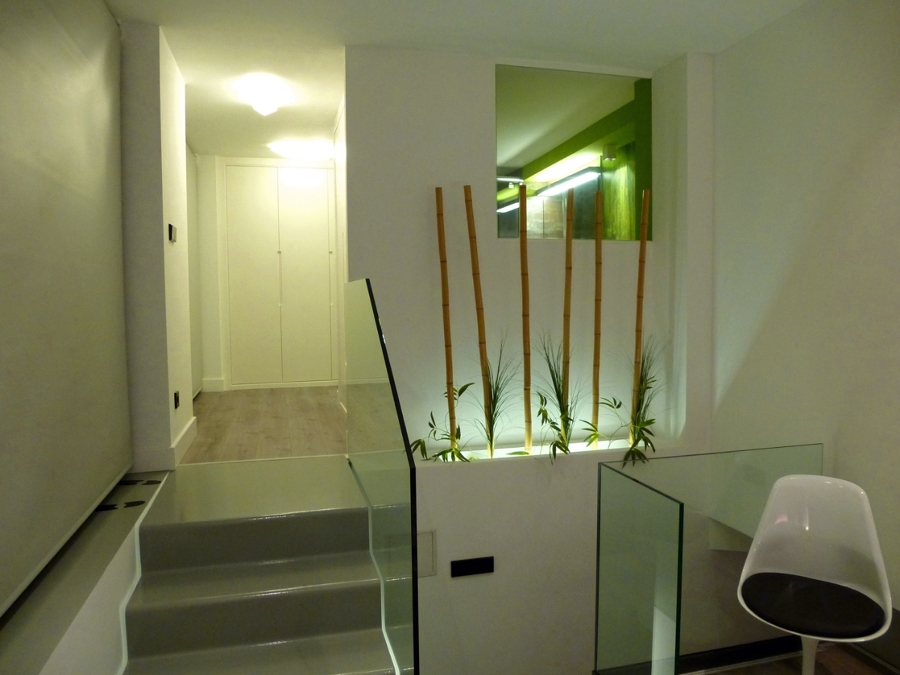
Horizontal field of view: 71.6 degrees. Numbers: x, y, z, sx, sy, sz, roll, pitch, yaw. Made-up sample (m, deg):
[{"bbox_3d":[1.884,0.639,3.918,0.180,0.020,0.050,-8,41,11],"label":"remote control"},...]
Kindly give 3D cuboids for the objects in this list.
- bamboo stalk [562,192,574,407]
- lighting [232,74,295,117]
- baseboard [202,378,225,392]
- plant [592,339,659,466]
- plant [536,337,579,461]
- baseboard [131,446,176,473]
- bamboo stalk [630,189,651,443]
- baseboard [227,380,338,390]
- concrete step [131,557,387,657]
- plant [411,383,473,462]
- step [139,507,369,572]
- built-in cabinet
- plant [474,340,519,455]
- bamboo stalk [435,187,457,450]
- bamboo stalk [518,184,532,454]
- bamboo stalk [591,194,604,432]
[{"bbox_3d":[0.685,-0.096,3.582,0.034,1.515,0.034,1,1,-15],"label":"bamboo stalk"},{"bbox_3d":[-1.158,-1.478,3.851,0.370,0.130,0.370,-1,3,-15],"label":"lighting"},{"bbox_3d":[-2.186,0.447,5.772,0.190,0.120,0.025,-1,3,-15],"label":"baseboard"},{"bbox_3d":[0.972,0.359,3.445,0.310,0.670,0.270,-1,3,-15],"label":"plant"},{"bbox_3d":[0.579,0.326,3.352,0.200,0.650,0.200,-1,3,-15],"label":"plant"},{"bbox_3d":[-1.485,0.612,3.120,0.190,0.117,0.020,-1,3,-15],"label":"baseboard"},{"bbox_3d":[1.120,-0.115,3.697,0.035,1.522,0.035,3,0,-15],"label":"bamboo stalk"},{"bbox_3d":[-1.585,0.460,5.933,1.010,0.062,0.025,-1,3,-15],"label":"baseboard"},{"bbox_3d":[-0.702,0.975,2.320,0.859,0.180,0.288,-1,3,-15],"label":"concrete step"},{"bbox_3d":[-0.046,0.456,3.364,0.310,0.429,0.250,-1,3,-15],"label":"plant"},{"bbox_3d":[-0.754,0.749,2.487,0.840,0.183,0.260,-1,3,-15],"label":"step"},{"bbox_3d":[-1.587,-0.576,5.908,0.970,2.060,0.050,-1,3,-15],"label":"built-in cabinet"},{"bbox_3d":[0.254,0.350,3.480,0.240,0.645,0.230,0,3,0],"label":"plant"},{"bbox_3d":[-0.018,-0.080,3.397,0.035,1.466,0.035,-4,2,-15],"label":"bamboo stalk"},{"bbox_3d":[0.406,-0.092,3.332,0.036,1.470,0.036,-2,1,-15],"label":"bamboo stalk"},{"bbox_3d":[0.856,-0.099,3.627,0.033,1.502,0.033,1,1,-15],"label":"bamboo stalk"}]

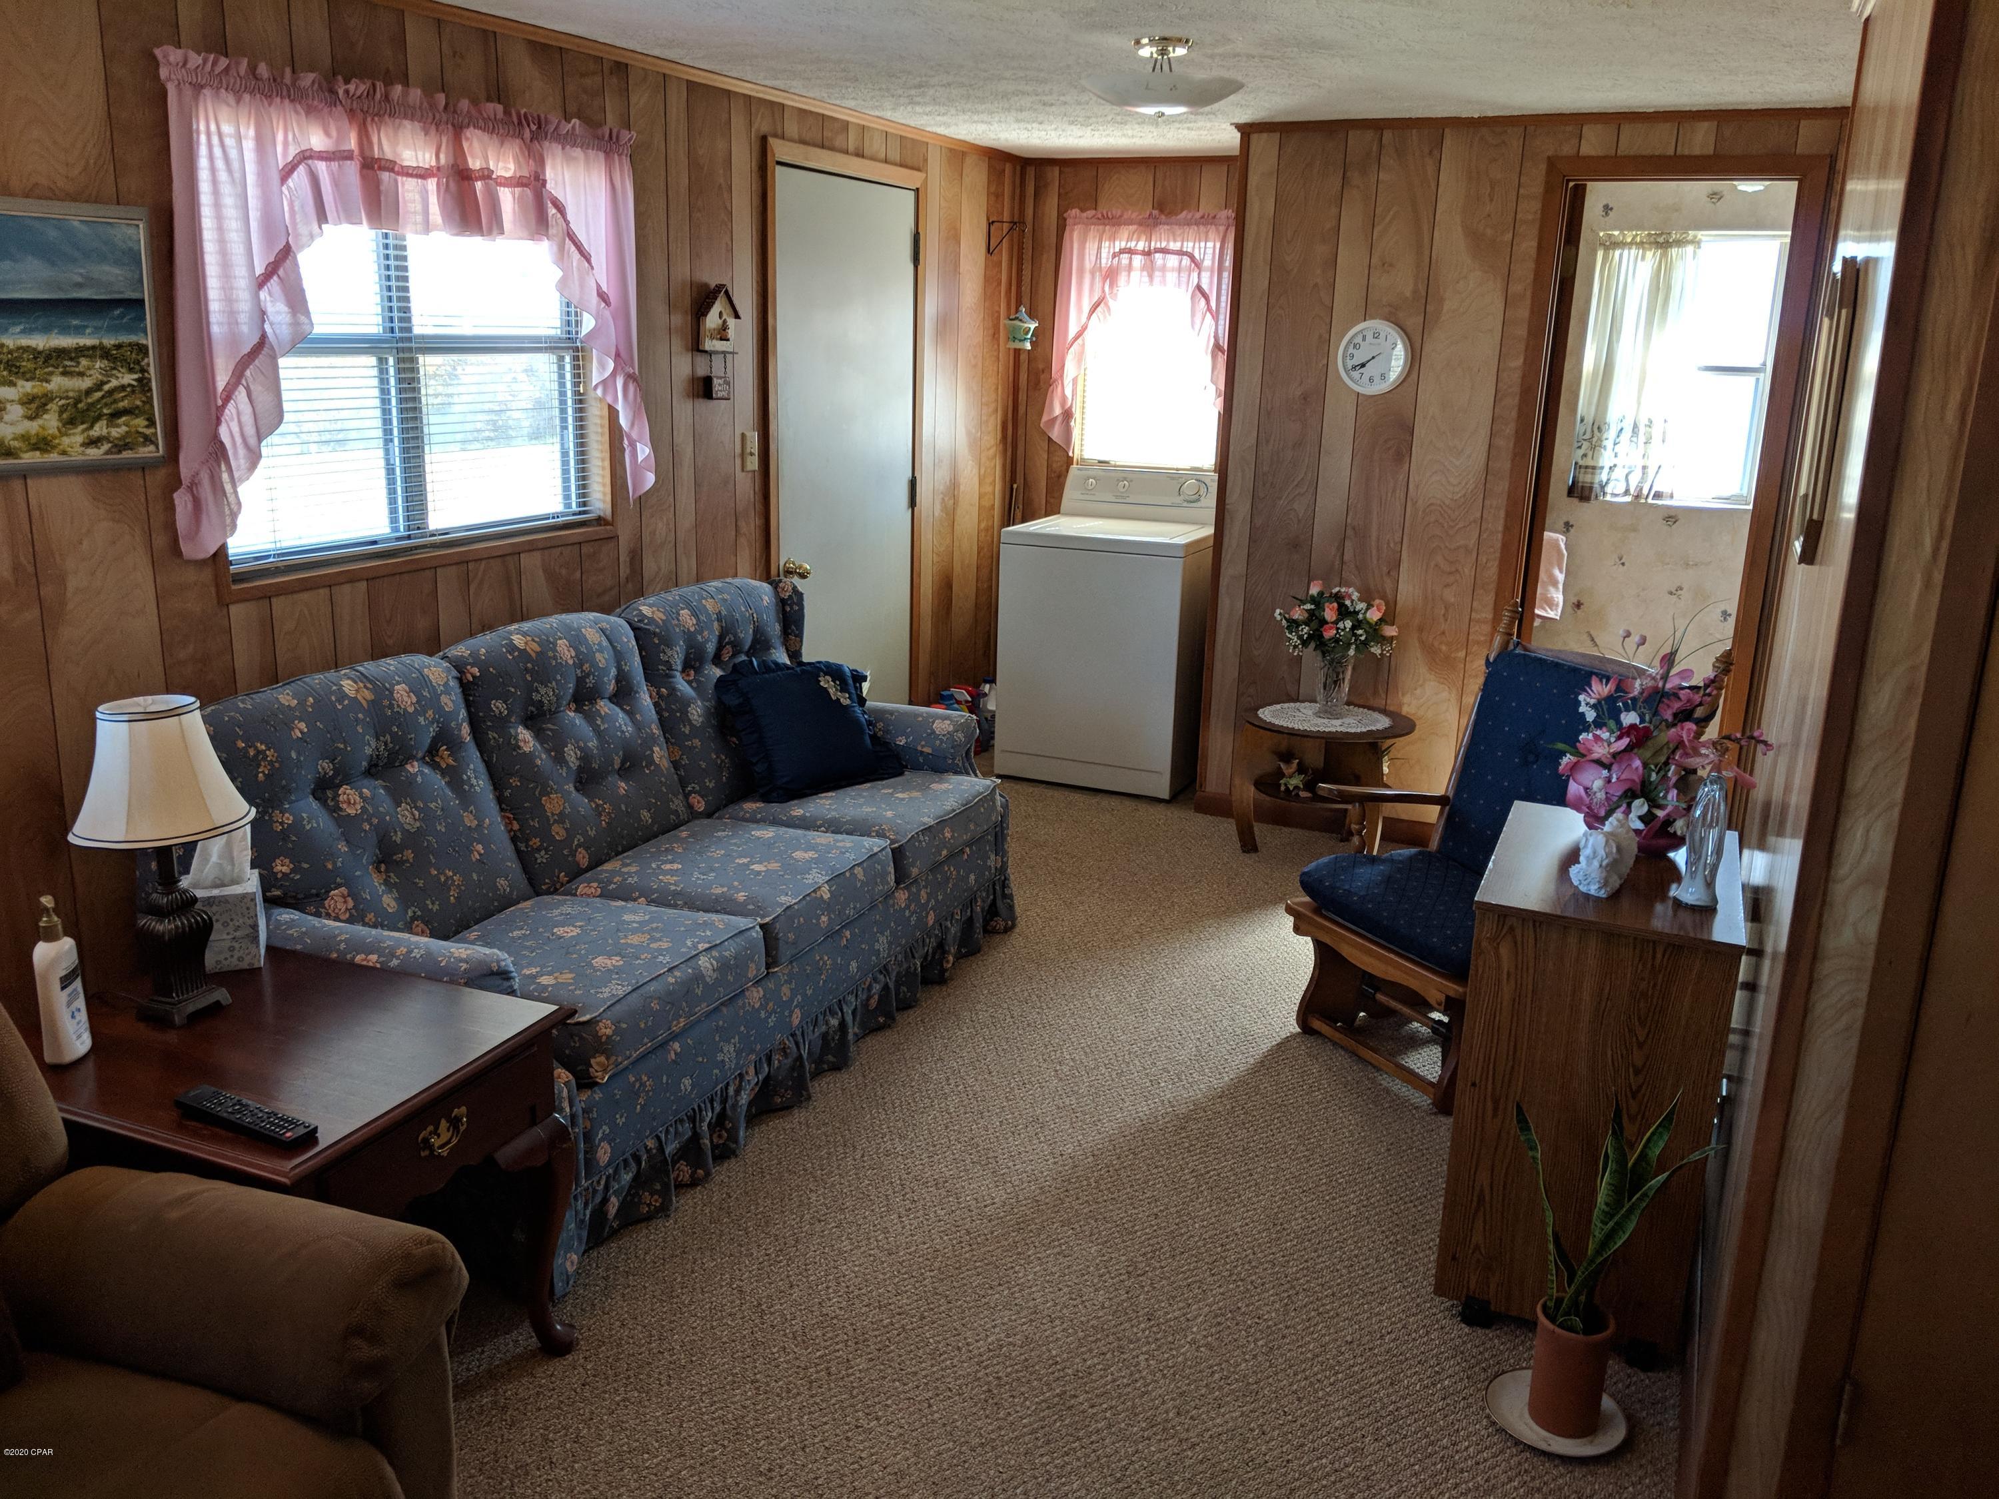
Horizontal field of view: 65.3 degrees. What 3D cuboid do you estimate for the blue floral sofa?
[{"bbox_3d":[-0.737,0.202,3.581,0.900,0.960,2.000,8,17,23],"label":"blue floral sofa"}]

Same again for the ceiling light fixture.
[{"bbox_3d":[0.358,-1.459,3.402,0.350,0.165,0.350,8,17,23],"label":"ceiling light fixture"}]

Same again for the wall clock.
[{"bbox_3d":[1.168,-1.223,4.863,0.227,0.227,0.040,8,16,21],"label":"wall clock"}]

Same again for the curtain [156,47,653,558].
[{"bbox_3d":[-1.166,-0.906,3.291,0.120,0.870,1.330,8,17,23],"label":"curtain"}]

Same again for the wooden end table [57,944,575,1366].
[{"bbox_3d":[-1.092,0.703,2.370,0.690,0.570,0.555,8,16,21],"label":"wooden end table"}]

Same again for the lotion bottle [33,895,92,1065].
[{"bbox_3d":[-1.326,0.323,2.205,0.045,0.236,0.072,4,15,7],"label":"lotion bottle"}]

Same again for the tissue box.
[{"bbox_3d":[-1.278,0.284,2.560,0.112,0.130,0.112,-5,16,-24],"label":"tissue box"}]

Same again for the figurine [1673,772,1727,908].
[{"bbox_3d":[1.117,0.141,2.469,0.060,0.212,0.070,-10,19,-36],"label":"figurine"}]

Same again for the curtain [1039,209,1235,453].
[{"bbox_3d":[0.526,-1.538,5.791,0.760,0.880,0.110,8,17,23],"label":"curtain"}]

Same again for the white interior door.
[{"bbox_3d":[-0.485,-0.795,5.116,0.060,2.035,0.860,8,17,23],"label":"white interior door"}]

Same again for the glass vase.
[{"bbox_3d":[1.062,-0.213,4.940,0.120,0.205,0.120,8,16,21],"label":"glass vase"}]

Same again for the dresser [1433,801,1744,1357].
[{"bbox_3d":[1.039,0.563,2.761,0.390,0.760,0.620,8,16,21],"label":"dresser"}]

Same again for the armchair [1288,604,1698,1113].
[{"bbox_3d":[1.117,0.230,3.584,0.710,0.980,0.660,-7,17,-30],"label":"armchair"}]

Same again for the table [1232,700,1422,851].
[{"bbox_3d":[1.026,0.130,4.925,0.520,0.460,0.490,8,17,23],"label":"table"}]

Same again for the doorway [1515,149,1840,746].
[{"bbox_3d":[1.902,-0.639,4.655,0.720,2.125,0.120,8,17,23],"label":"doorway"}]

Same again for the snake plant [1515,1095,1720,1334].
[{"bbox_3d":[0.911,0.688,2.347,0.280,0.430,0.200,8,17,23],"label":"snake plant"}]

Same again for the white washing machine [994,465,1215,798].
[{"bbox_3d":[0.436,-0.469,5.861,0.680,1.110,0.660,8,16,21],"label":"white washing machine"}]

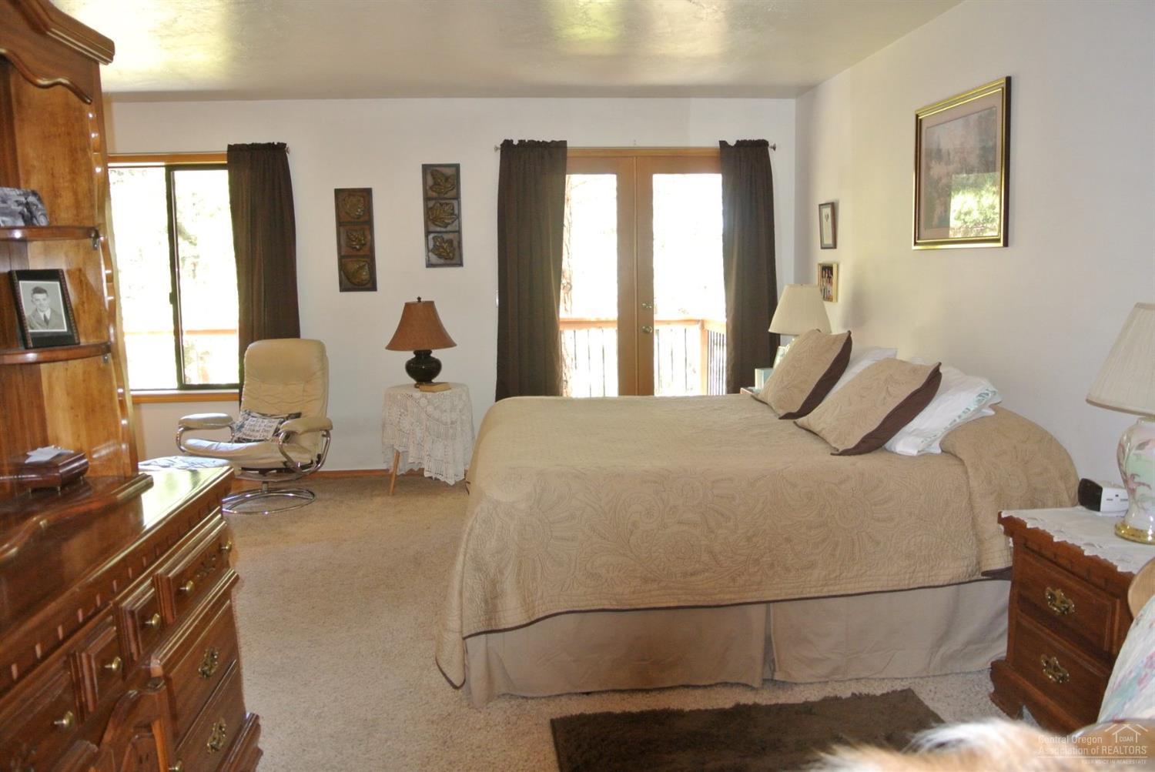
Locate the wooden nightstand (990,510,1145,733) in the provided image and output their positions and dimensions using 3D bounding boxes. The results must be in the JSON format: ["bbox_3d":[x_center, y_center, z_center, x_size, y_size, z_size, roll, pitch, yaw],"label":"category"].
[{"bbox_3d":[1.504,0.697,2.437,0.440,0.578,0.635,-1,7,-5],"label":"wooden nightstand"}]

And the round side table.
[{"bbox_3d":[-0.936,0.295,5.649,0.560,0.570,0.540,-2,7,-5],"label":"round side table"}]

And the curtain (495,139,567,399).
[{"bbox_3d":[-0.277,-0.506,5.810,0.455,2.120,0.100,-1,7,-5],"label":"curtain"}]

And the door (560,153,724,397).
[{"bbox_3d":[0.389,-0.490,5.958,1.620,2.100,0.100,-1,7,-5],"label":"door"}]

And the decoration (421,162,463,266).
[{"bbox_3d":[-0.858,-1.087,5.747,0.240,0.659,0.030,-1,7,-5],"label":"decoration"}]

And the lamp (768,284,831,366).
[{"bbox_3d":[1.272,-0.266,5.155,0.370,0.635,0.370,-2,7,-5],"label":"lamp"}]

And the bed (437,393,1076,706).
[{"bbox_3d":[0.573,0.434,3.597,2.180,0.800,1.660,-2,7,-5],"label":"bed"}]

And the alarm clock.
[{"bbox_3d":[1.581,0.331,2.682,0.105,0.090,0.120,-1,7,-5],"label":"alarm clock"}]

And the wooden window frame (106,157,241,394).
[{"bbox_3d":[-2.530,-0.683,5.686,1.280,1.530,0.100,-1,7,-5],"label":"wooden window frame"}]

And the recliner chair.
[{"bbox_3d":[-1.880,0.216,5.293,0.740,0.965,0.750,3,9,30],"label":"recliner chair"}]

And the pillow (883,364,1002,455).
[{"bbox_3d":[1.238,0.034,3.266,0.430,0.160,0.660,-34,9,-1],"label":"pillow"}]

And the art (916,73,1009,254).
[{"bbox_3d":[1.661,-0.933,3.928,0.030,0.655,0.765,-2,7,-5],"label":"art"}]

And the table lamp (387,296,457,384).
[{"bbox_3d":[-0.970,-0.274,5.644,0.440,0.560,0.440,-2,7,-5],"label":"table lamp"}]

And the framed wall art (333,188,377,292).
[{"bbox_3d":[-1.410,-0.927,5.721,0.237,0.657,0.030,-1,7,-5],"label":"framed wall art"}]

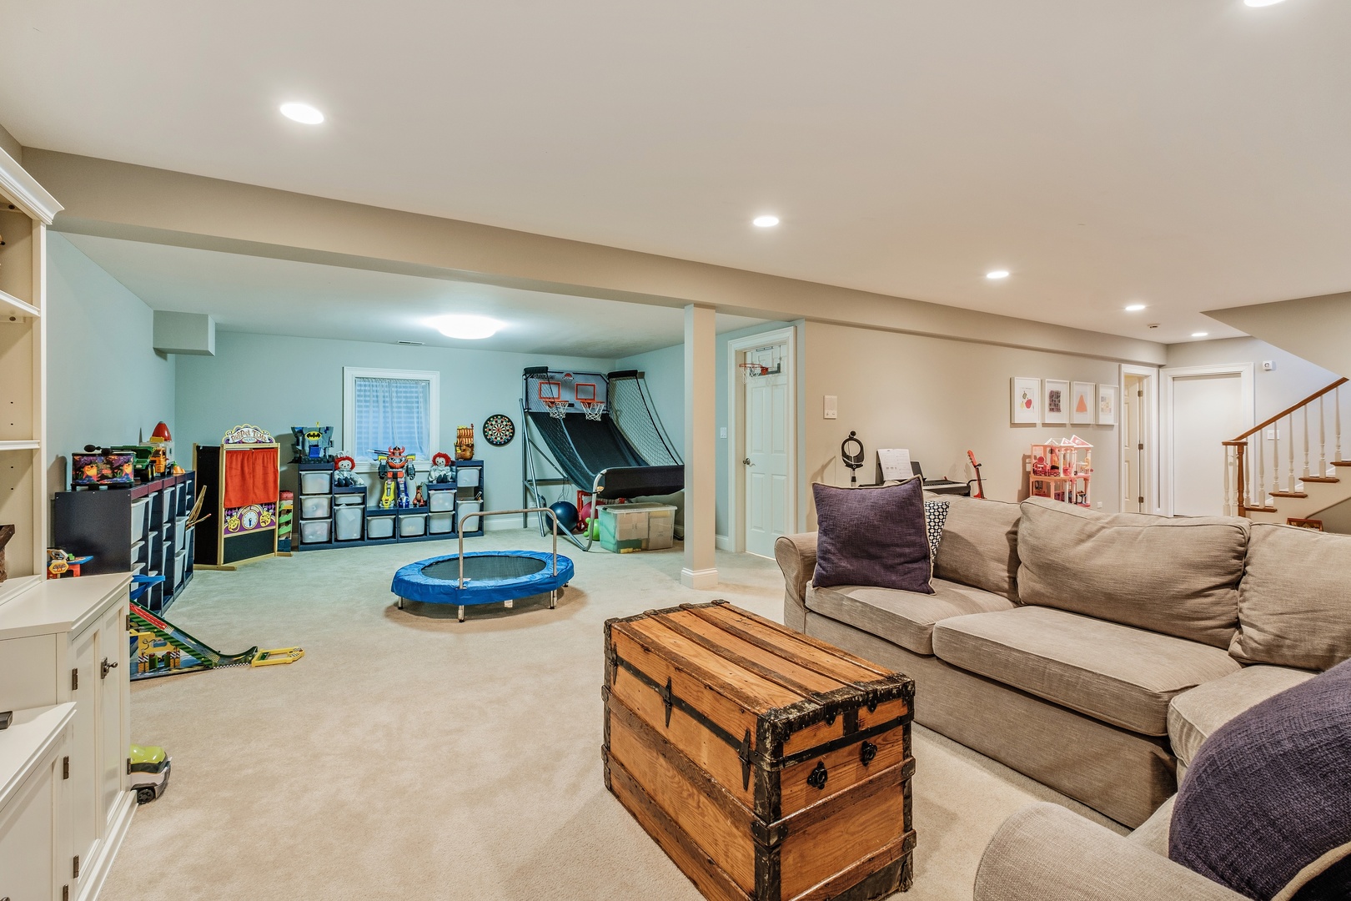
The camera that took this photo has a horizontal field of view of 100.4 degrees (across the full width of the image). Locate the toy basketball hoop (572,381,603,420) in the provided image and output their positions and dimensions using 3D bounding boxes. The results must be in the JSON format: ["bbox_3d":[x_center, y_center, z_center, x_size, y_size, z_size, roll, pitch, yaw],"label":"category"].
[{"bbox_3d":[-1.160,-0.668,7.500,0.310,0.490,0.330,-1,1,-27],"label":"toy basketball hoop"}]

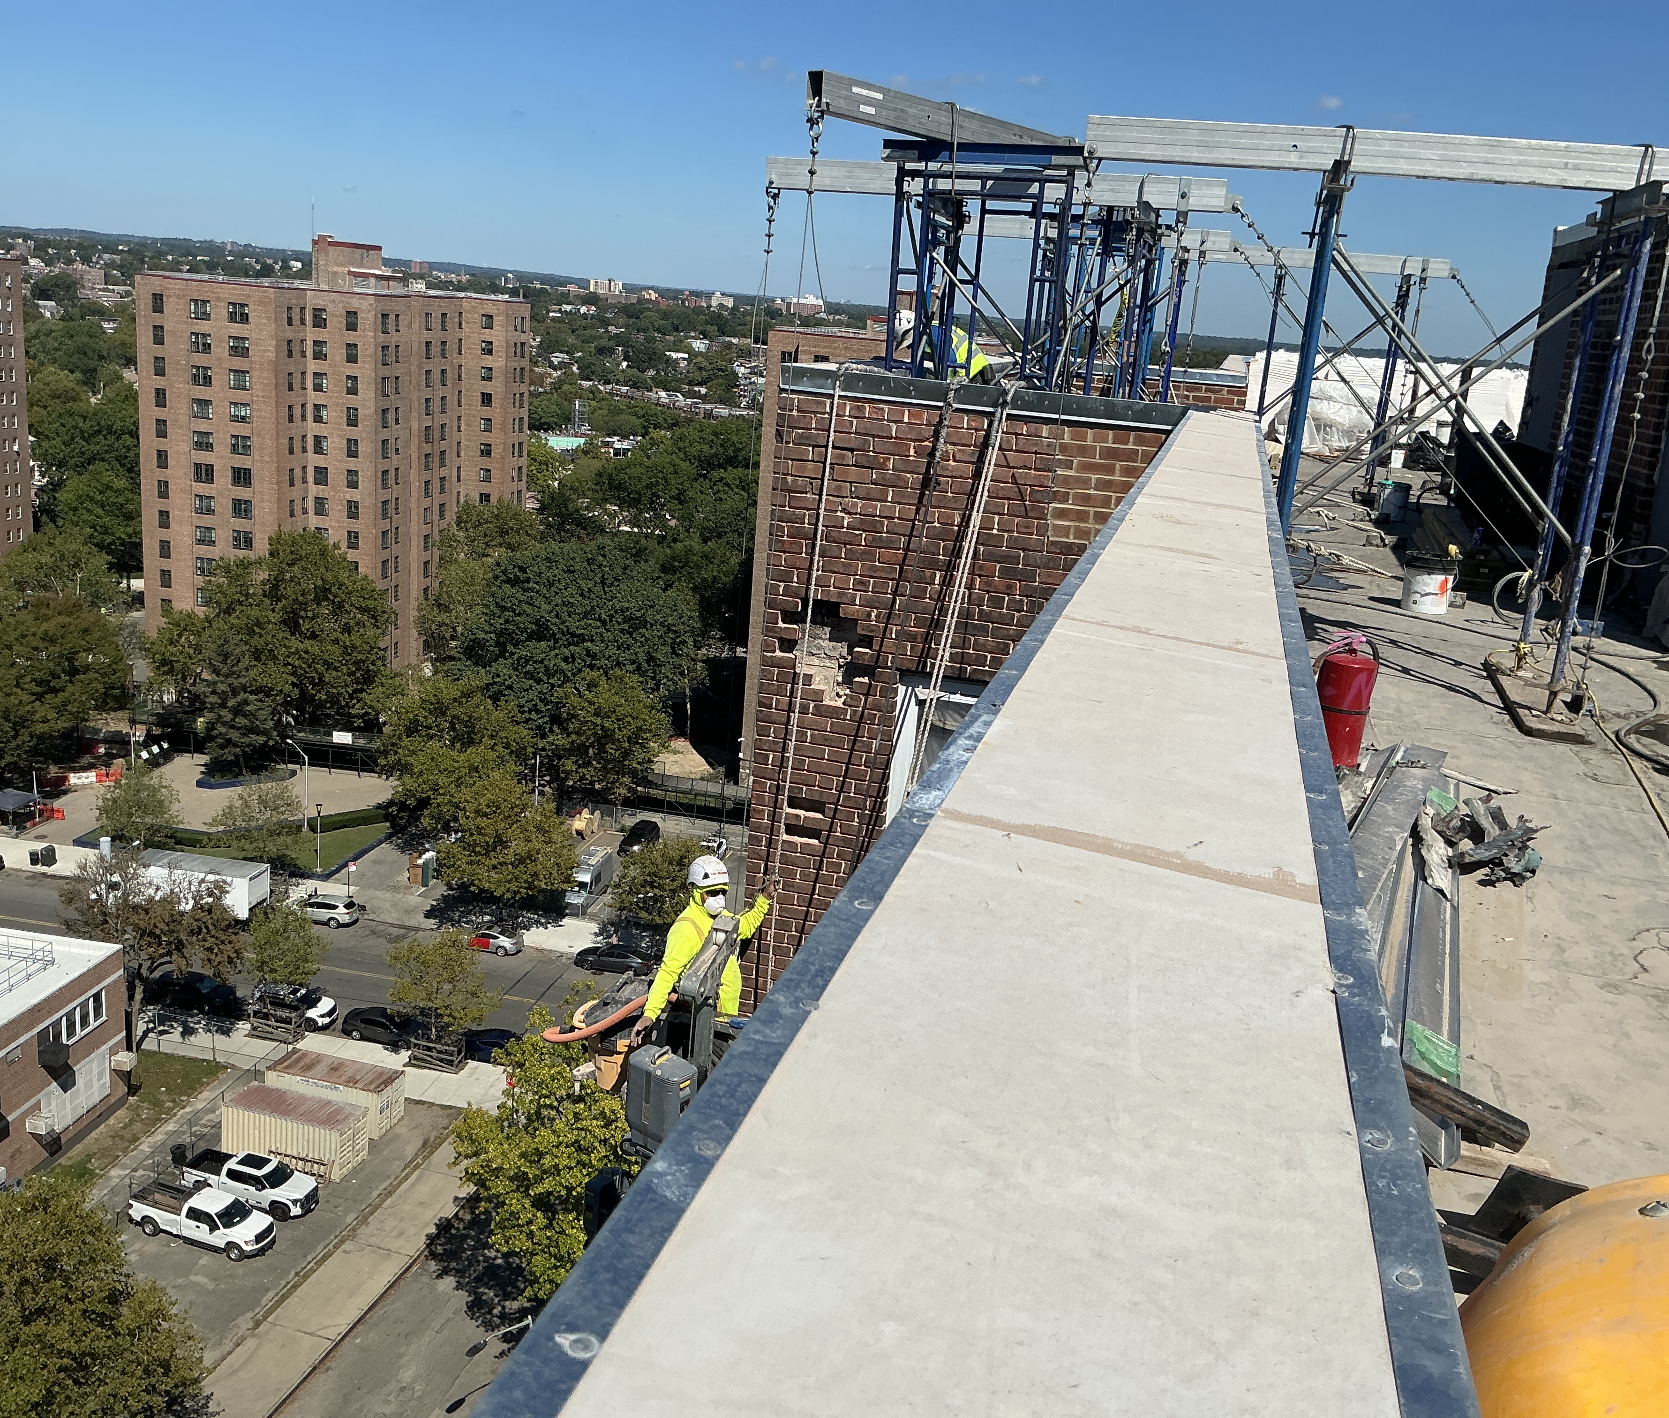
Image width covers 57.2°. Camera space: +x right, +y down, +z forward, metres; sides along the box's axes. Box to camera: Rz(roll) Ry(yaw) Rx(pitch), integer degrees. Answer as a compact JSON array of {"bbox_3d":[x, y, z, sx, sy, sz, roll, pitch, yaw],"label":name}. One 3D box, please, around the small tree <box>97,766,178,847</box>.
[{"bbox_3d":[-47.533,6.760,104.841,6.000,6.400,5.900,-2,16,-24],"label":"small tree"}]

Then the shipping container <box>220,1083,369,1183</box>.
[{"bbox_3d":[-25.165,19.752,71.482,6.060,2.590,2.440,8,15,13],"label":"shipping container"}]

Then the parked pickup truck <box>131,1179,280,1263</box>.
[{"bbox_3d":[-26.741,21.654,64.949,6.250,1.940,2.020,9,15,16],"label":"parked pickup truck"}]

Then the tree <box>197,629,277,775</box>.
[{"bbox_3d":[-47.063,-0.246,121.016,5.900,12.000,5.900,5,15,0],"label":"tree"}]

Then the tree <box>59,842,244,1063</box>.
[{"bbox_3d":[-35.402,12.729,78.659,9.400,11.140,8.800,5,14,0],"label":"tree"}]

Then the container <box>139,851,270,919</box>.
[{"bbox_3d":[-39.702,11.026,95.862,7.700,2.700,2.500,7,15,7],"label":"container"}]

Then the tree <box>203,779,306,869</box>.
[{"bbox_3d":[-37.493,8.435,99.908,6.200,7.700,6.200,5,15,0],"label":"tree"}]

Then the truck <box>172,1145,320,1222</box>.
[{"bbox_3d":[-25.710,21.018,67.654,5.900,1.960,2.030,9,15,15],"label":"truck"}]

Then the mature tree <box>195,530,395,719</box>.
[{"bbox_3d":[-47.807,-6.420,135.653,15.800,18.210,15.200,5,14,0],"label":"mature tree"}]

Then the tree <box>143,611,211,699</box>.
[{"bbox_3d":[-55.767,-2.864,129.331,7.200,11.300,7.000,-1,16,-23],"label":"tree"}]

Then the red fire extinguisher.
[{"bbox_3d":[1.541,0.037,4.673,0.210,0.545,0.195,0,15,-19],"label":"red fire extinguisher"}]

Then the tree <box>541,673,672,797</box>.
[{"bbox_3d":[-18.223,2.585,120.735,9.800,11.400,9.500,3,15,-9],"label":"tree"}]

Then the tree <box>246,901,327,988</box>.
[{"bbox_3d":[-29.652,13.968,82.460,4.200,7.300,4.200,5,15,0],"label":"tree"}]

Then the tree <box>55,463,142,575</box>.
[{"bbox_3d":[-85.160,-21.272,181.720,14.000,15.600,13.500,-2,16,-25],"label":"tree"}]

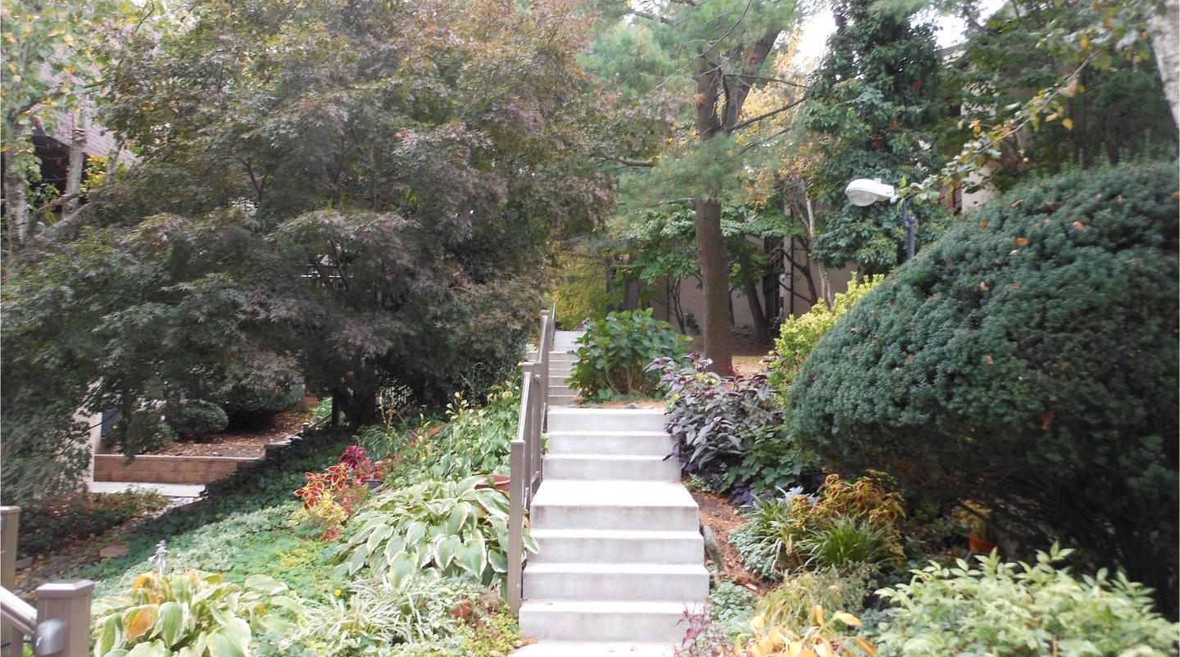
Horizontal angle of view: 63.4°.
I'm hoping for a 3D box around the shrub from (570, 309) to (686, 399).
[{"bbox_3d":[0.425,0.285,10.600,1.290,1.000,1.200,0,-2,1],"label":"shrub"}]

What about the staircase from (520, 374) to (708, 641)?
[{"bbox_3d":[0.180,1.300,7.550,1.170,1.300,3.800,0,-2,1],"label":"staircase"}]

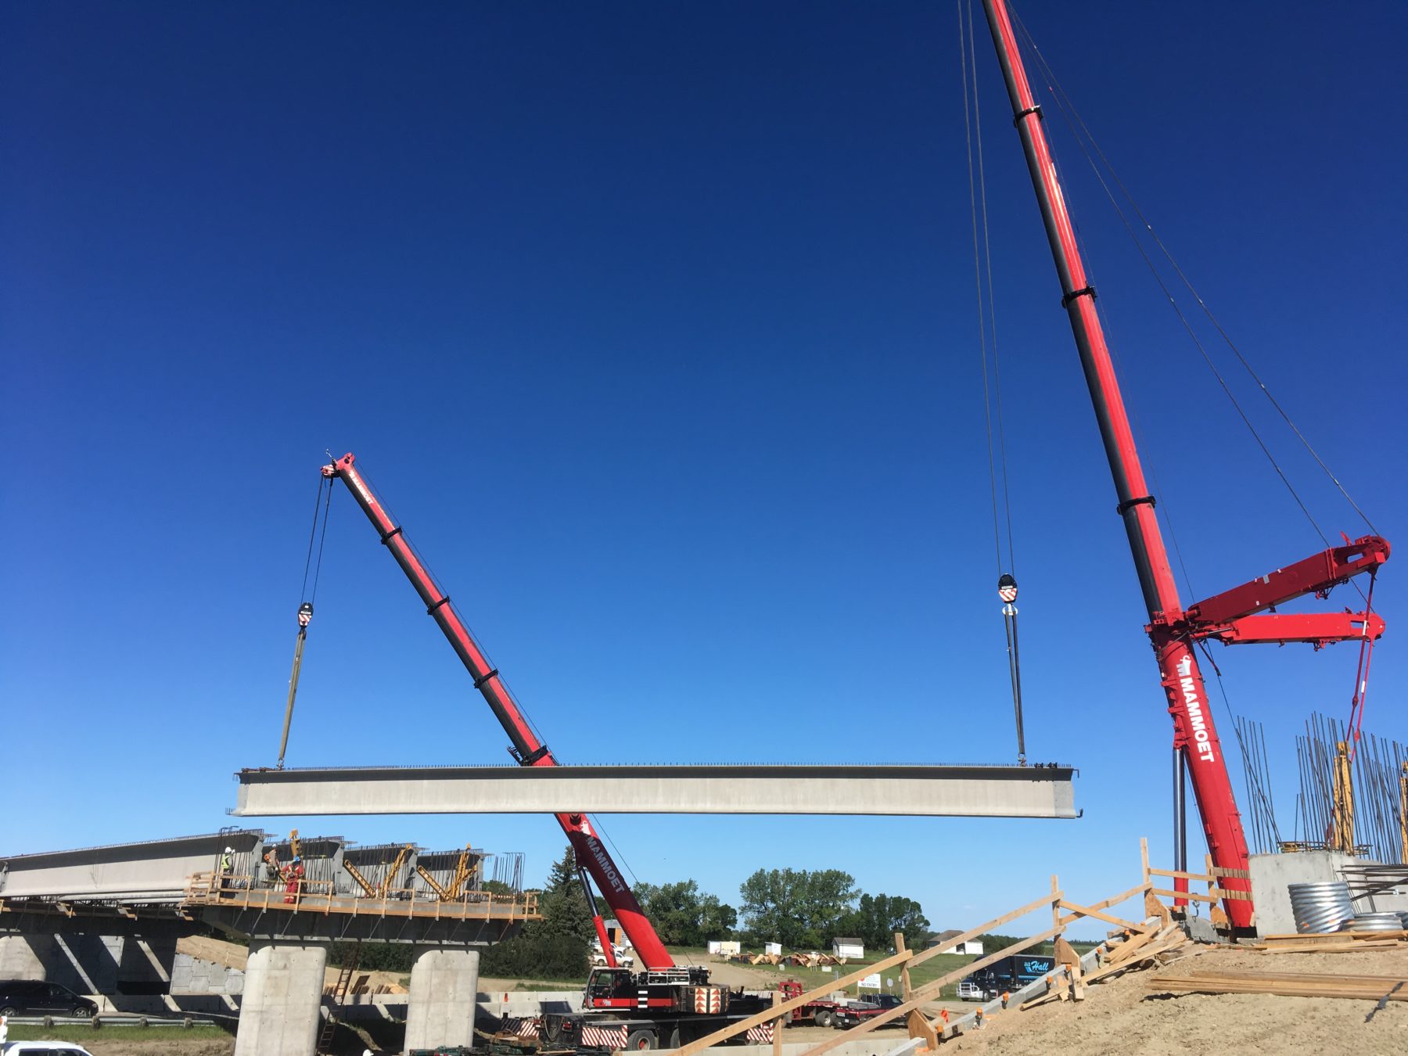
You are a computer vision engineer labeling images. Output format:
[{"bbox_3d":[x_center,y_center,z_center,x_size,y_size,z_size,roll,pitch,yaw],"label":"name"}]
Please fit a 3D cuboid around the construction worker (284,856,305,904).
[{"bbox_3d":[-14.904,12.890,43.071,0.700,1.770,0.480,9,-20,-21],"label":"construction worker"}]

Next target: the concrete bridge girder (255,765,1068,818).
[{"bbox_3d":[-3.432,11.860,52.661,38.500,2.080,1.220,-3,-19,12],"label":"concrete bridge girder"}]

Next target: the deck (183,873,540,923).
[{"bbox_3d":[-12.847,14.413,45.975,13.623,1.300,3.100,18,-25,-40],"label":"deck"}]

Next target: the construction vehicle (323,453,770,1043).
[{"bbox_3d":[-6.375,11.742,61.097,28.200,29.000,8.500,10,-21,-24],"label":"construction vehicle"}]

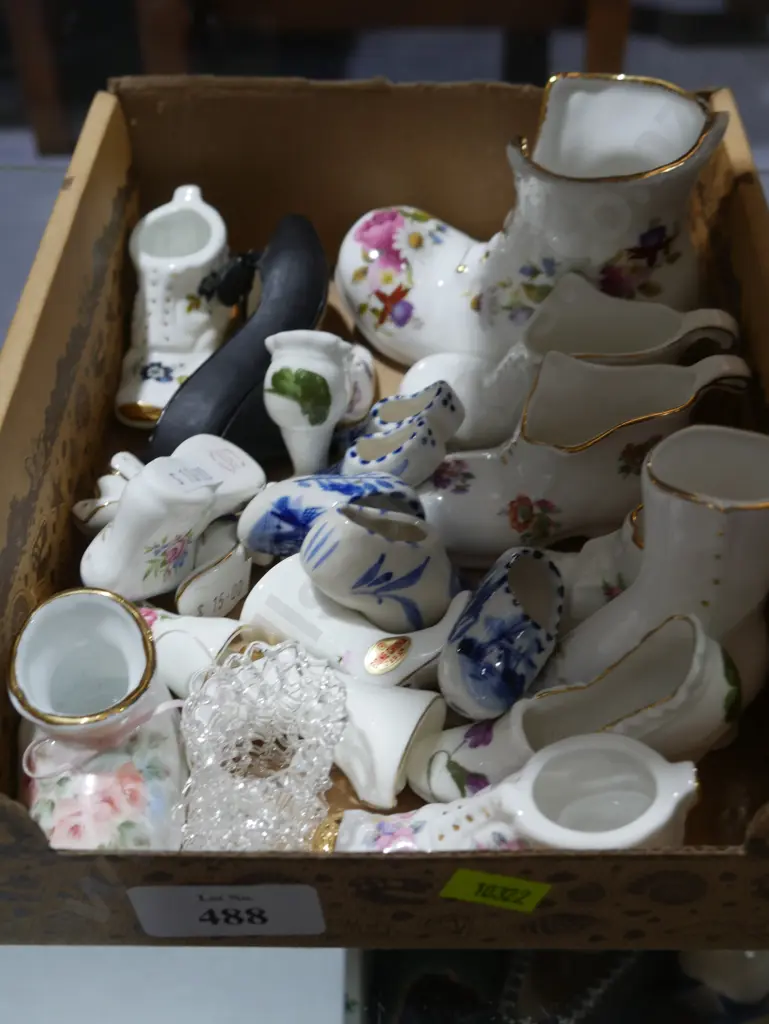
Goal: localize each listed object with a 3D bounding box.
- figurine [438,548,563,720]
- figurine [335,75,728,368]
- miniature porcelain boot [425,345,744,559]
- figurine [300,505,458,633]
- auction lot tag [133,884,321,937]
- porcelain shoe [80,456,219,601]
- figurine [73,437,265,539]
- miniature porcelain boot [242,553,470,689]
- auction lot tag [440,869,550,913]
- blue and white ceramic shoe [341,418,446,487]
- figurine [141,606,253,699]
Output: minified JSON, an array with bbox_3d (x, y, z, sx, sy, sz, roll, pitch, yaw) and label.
[{"bbox_3d":[0.038,0.041,0.469,0.030,0.031,0.064,25,49,-2],"label":"figurine"},{"bbox_3d":[0.062,-0.118,0.604,0.154,0.112,0.082,4,42,4],"label":"figurine"},{"bbox_3d":[0.076,-0.022,0.533,0.123,0.061,0.048,-8,42,-10],"label":"miniature porcelain boot"},{"bbox_3d":[-0.002,0.018,0.470,0.056,0.031,0.027,14,33,15],"label":"figurine"},{"bbox_3d":[-0.044,0.114,0.404,0.053,0.025,0.001,-1,41,1],"label":"auction lot tag"},{"bbox_3d":[-0.096,0.006,0.578,0.048,0.058,0.036,22,18,-9],"label":"porcelain shoe"},{"bbox_3d":[-0.090,-0.010,0.597,0.074,0.042,0.036,10,31,17],"label":"figurine"},{"bbox_3d":[-0.011,0.042,0.547,0.084,0.038,0.050,0,82,0],"label":"miniature porcelain boot"},{"bbox_3d":[0.031,0.106,0.397,0.028,0.015,0.001,13,40,-11],"label":"auction lot tag"},{"bbox_3d":[0.004,-0.024,0.613,0.049,0.029,0.026,-26,54,-12],"label":"blue and white ceramic shoe"},{"bbox_3d":[-0.074,0.054,0.543,0.050,0.037,0.040,1,42,10],"label":"figurine"}]

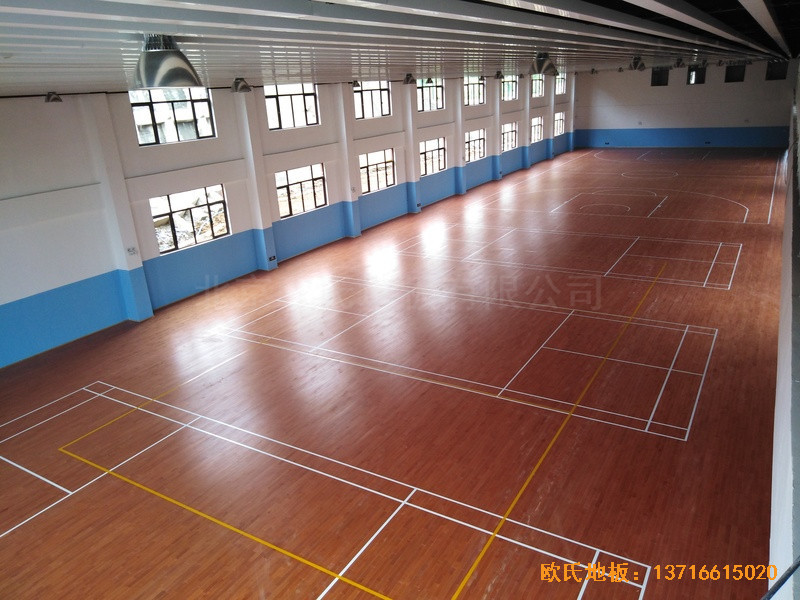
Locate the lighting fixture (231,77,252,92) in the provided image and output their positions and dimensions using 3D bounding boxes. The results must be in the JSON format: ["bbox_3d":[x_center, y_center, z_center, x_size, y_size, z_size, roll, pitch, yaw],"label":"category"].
[{"bbox_3d":[-2.971,-4.027,10.797,0.360,0.310,0.360,9,23,31],"label":"lighting fixture"}]

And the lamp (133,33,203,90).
[{"bbox_3d":[-1.282,-1.306,3.158,0.360,0.310,0.360,9,23,31],"label":"lamp"}]

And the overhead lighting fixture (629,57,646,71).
[{"bbox_3d":[5.202,-5.192,12.673,0.360,0.310,0.360,9,23,31],"label":"overhead lighting fixture"}]

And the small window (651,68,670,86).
[{"bbox_3d":[23.572,-20.187,52.283,1.450,1.600,0.150,9,23,31],"label":"small window"}]

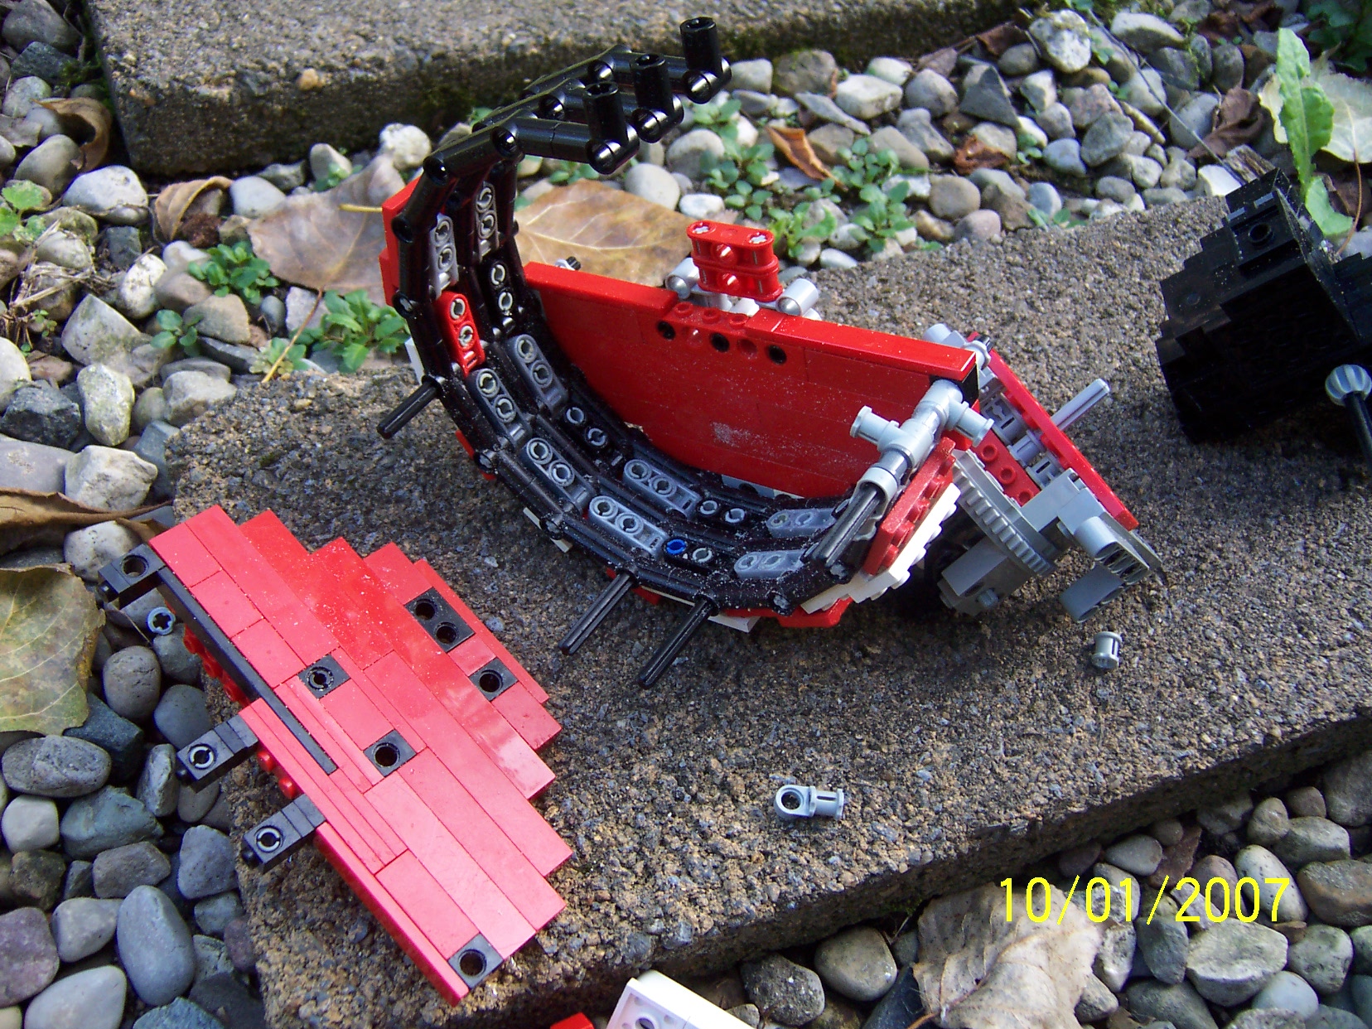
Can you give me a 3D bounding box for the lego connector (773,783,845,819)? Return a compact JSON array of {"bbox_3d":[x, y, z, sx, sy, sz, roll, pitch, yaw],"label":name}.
[{"bbox_3d":[0.029,0.068,0.308,0.016,0.007,0.007,5,53,1],"label":"lego connector"}]

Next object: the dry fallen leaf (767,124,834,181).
[{"bbox_3d":[0.042,-0.133,0.481,0.014,0.010,0.034,-33,61,-24],"label":"dry fallen leaf"}]

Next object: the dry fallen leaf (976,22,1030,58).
[{"bbox_3d":[0.127,-0.191,0.528,0.021,0.012,0.020,1,53,-1],"label":"dry fallen leaf"}]

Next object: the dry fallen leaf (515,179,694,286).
[{"bbox_3d":[-0.029,-0.094,0.444,0.063,0.012,0.058,1,53,-1],"label":"dry fallen leaf"}]

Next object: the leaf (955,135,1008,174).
[{"bbox_3d":[0.109,-0.132,0.483,0.020,0.010,0.017,1,53,-1],"label":"leaf"}]

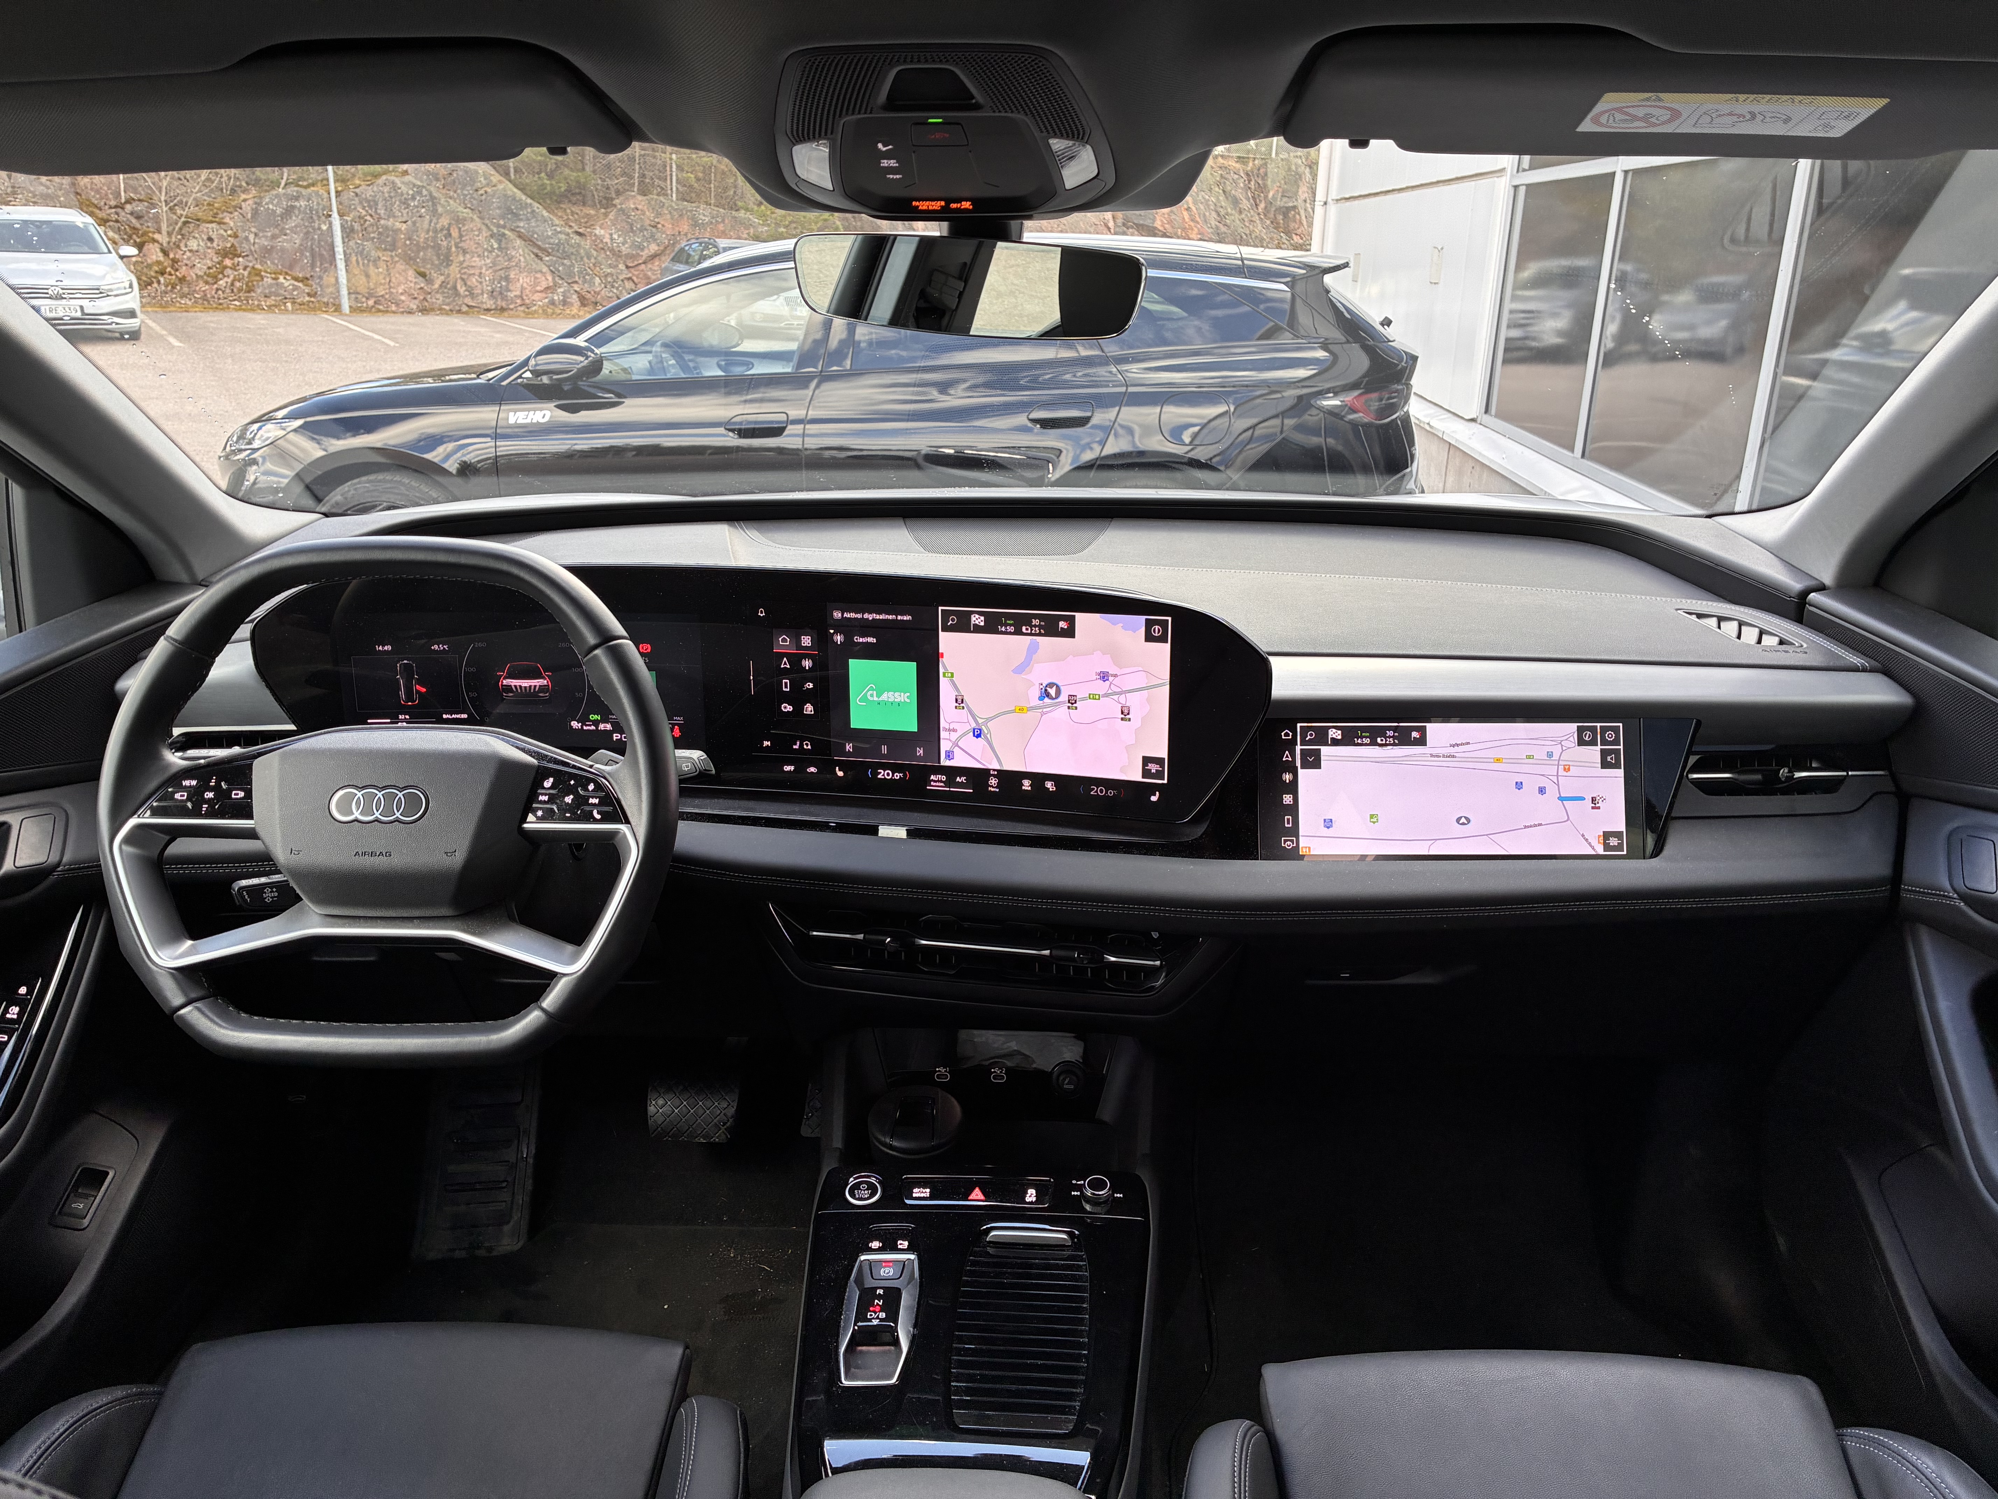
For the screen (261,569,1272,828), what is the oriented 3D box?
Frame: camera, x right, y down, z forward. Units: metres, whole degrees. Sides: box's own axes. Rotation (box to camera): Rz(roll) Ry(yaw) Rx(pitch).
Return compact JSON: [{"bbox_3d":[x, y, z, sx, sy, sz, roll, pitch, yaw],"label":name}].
[{"bbox_3d":[-0.182,-0.048,1.122,0.755,0.172,0.071,3,8,5],"label":"screen"}]

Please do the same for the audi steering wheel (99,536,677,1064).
[{"bbox_3d":[-0.391,0.032,0.982,0.372,0.342,0.100,1,-5,2],"label":"audi steering wheel"}]

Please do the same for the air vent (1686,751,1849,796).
[{"bbox_3d":[0.571,0.018,1.115,0.115,0.030,0.033,0,13,-1],"label":"air vent"}]

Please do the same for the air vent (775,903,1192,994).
[{"bbox_3d":[-0.015,0.153,1.155,0.312,0.044,0.042,4,14,10],"label":"air vent"}]

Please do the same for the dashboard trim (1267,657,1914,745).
[{"bbox_3d":[0.433,-0.036,1.105,0.465,0.046,0.060,2,4,3],"label":"dashboard trim"}]

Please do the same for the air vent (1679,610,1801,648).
[{"bbox_3d":[0.595,-0.097,1.205,0.032,0.018,0.115,-5,19,-17],"label":"air vent"}]

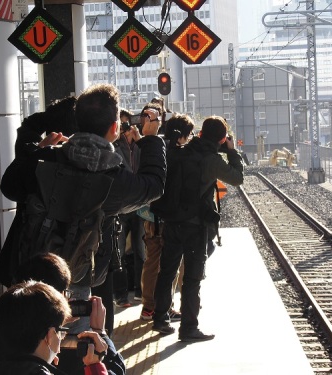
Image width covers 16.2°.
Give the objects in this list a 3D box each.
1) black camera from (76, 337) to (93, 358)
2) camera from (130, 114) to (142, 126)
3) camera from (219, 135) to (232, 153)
[{"bbox_3d":[-0.258,0.509,3.720,0.060,0.070,0.110,-1,3,17],"label":"black camera"},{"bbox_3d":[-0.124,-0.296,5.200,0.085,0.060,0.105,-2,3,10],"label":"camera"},{"bbox_3d":[0.464,-0.343,9.120,0.130,0.100,0.110,-1,3,22],"label":"camera"}]

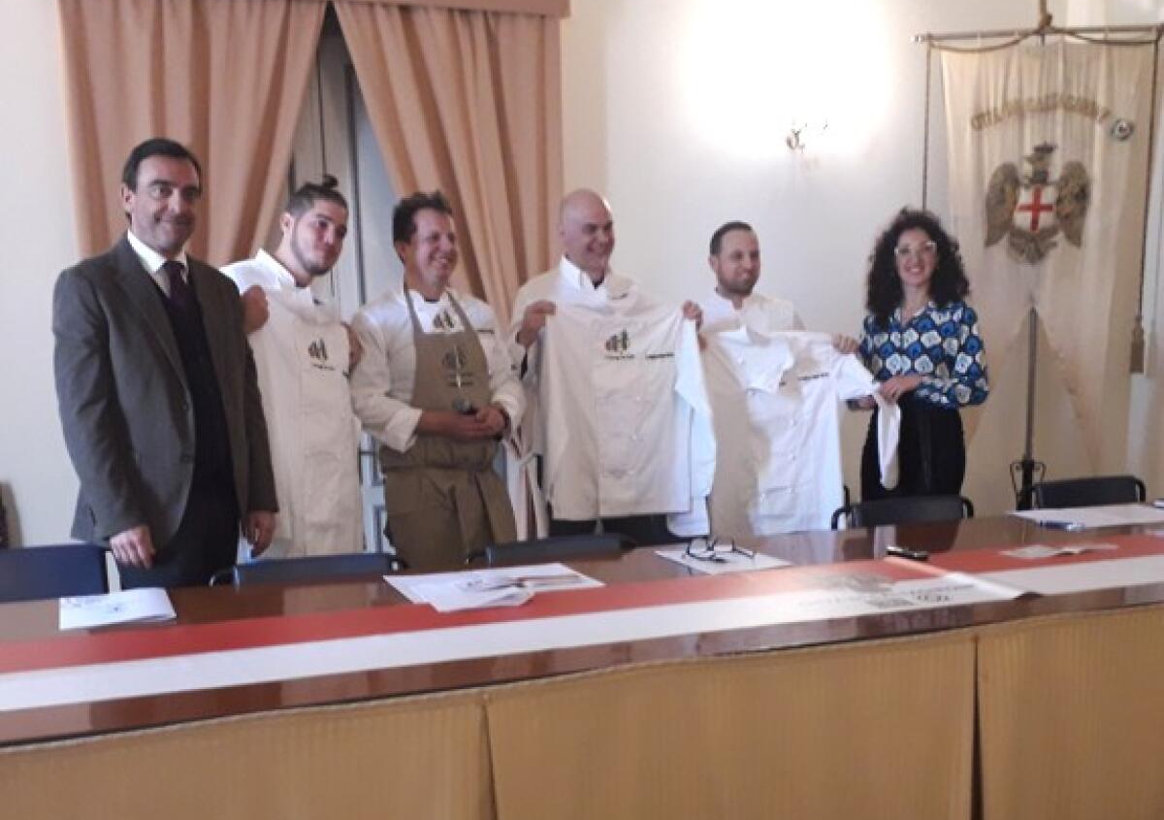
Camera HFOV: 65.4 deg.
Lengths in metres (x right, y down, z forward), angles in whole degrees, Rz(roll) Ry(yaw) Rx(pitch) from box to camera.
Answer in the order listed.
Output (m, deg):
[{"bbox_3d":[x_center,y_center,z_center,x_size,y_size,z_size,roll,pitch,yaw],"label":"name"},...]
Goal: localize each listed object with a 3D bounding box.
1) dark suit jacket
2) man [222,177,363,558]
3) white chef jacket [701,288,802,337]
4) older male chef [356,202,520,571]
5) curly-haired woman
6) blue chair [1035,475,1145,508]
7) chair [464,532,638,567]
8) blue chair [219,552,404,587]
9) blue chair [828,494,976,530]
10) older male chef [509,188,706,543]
[{"bbox_3d":[-1.020,-0.047,2.200,0.520,0.770,0.320,-6,8,-38],"label":"dark suit jacket"},{"bbox_3d":[-0.714,0.234,2.598,0.500,1.763,0.400,-6,8,-38],"label":"man"},{"bbox_3d":[0.554,-0.031,2.920,0.520,0.720,0.300,-1,7,-4],"label":"white chef jacket"},{"bbox_3d":[-0.398,0.269,2.500,0.520,1.705,0.380,-4,7,-25],"label":"older male chef"},{"bbox_3d":[1.096,0.186,3.049,0.500,1.691,0.380,1,7,20],"label":"curly-haired woman"},{"bbox_3d":[1.781,0.650,2.903,0.510,0.780,0.530,-3,7,-14],"label":"blue chair"},{"bbox_3d":[-0.013,0.756,2.252,0.510,0.780,0.530,-3,7,-14],"label":"chair"},{"bbox_3d":[-0.609,0.786,2.085,0.510,0.780,0.530,-3,7,-14],"label":"blue chair"},{"bbox_3d":[1.061,0.690,2.662,0.510,0.780,0.530,-2,7,-10],"label":"blue chair"},{"bbox_3d":[0.045,0.228,2.672,0.580,1.730,0.440,-3,7,-17],"label":"older male chef"}]

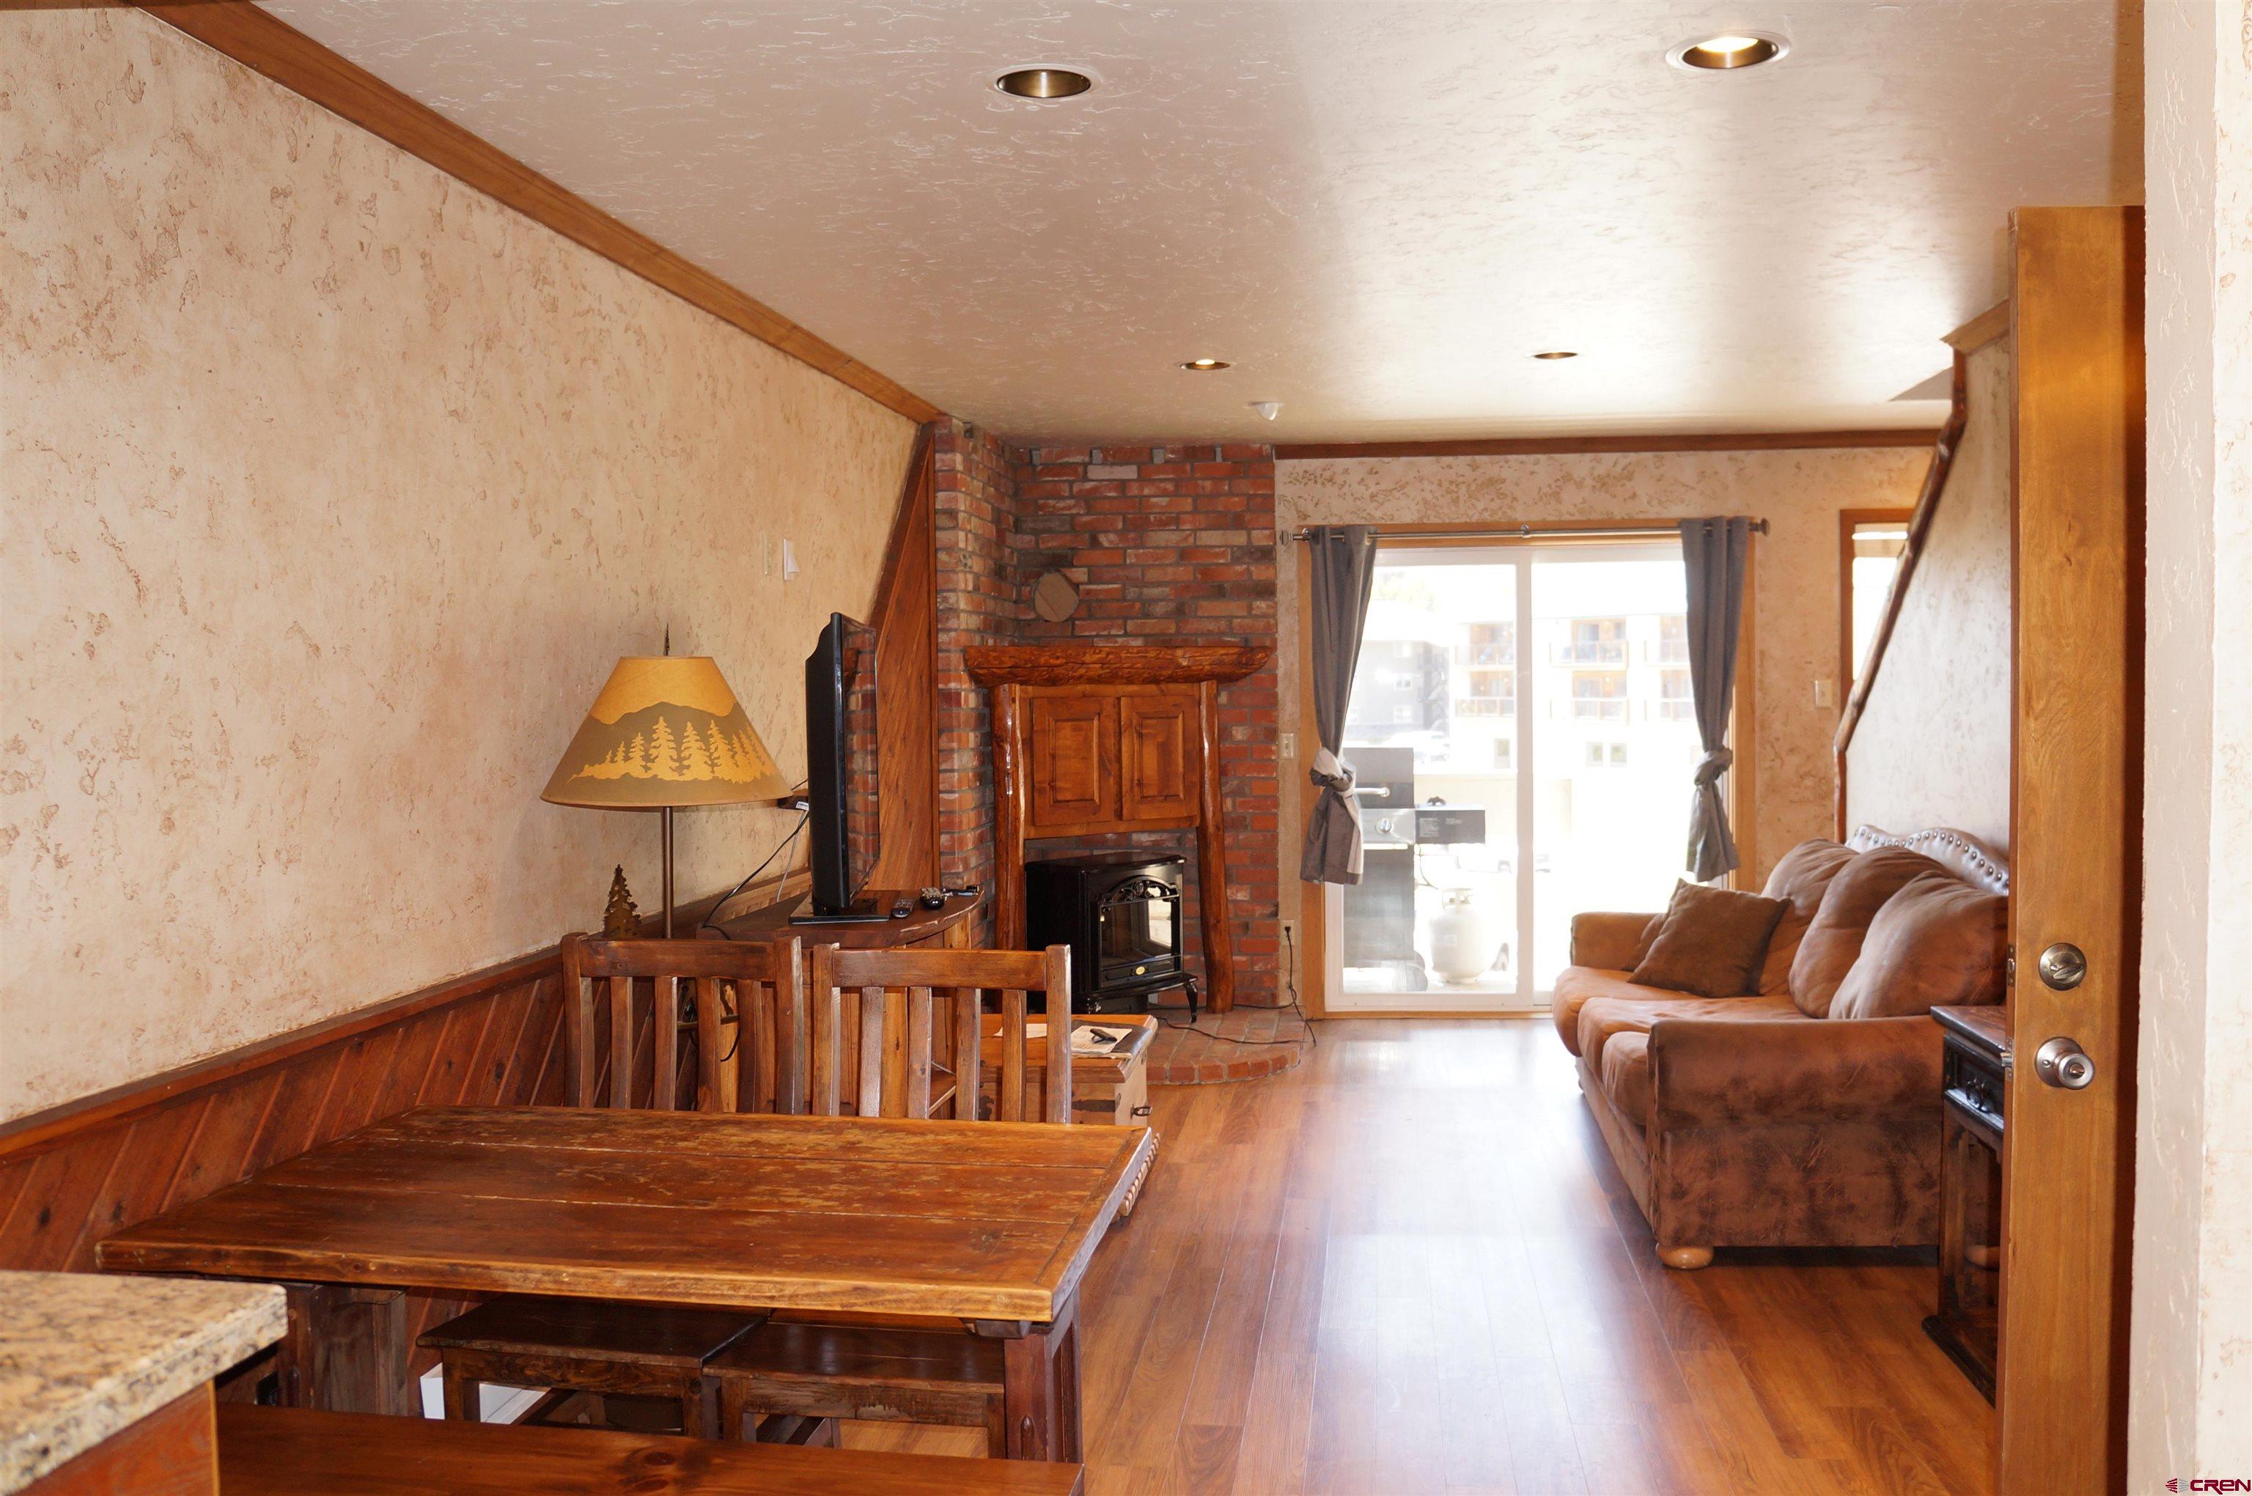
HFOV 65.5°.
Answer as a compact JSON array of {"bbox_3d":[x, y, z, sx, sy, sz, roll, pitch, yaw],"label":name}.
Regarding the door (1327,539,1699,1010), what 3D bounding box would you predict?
[{"bbox_3d":[1.669,0.138,7.284,1.669,1.971,0.100,-1,2,3],"label":"door"}]

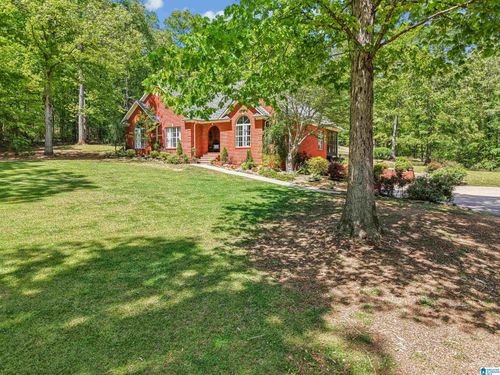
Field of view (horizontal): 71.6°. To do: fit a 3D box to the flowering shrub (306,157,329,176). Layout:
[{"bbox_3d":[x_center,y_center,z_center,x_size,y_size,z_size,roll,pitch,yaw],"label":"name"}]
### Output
[{"bbox_3d":[3.855,-1.185,19.800,1.250,1.150,1.200,0,6,0],"label":"flowering shrub"}]

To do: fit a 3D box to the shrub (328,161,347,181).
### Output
[{"bbox_3d":[4.518,-0.865,17.900,0.980,1.050,0.950,0,6,0],"label":"shrub"}]

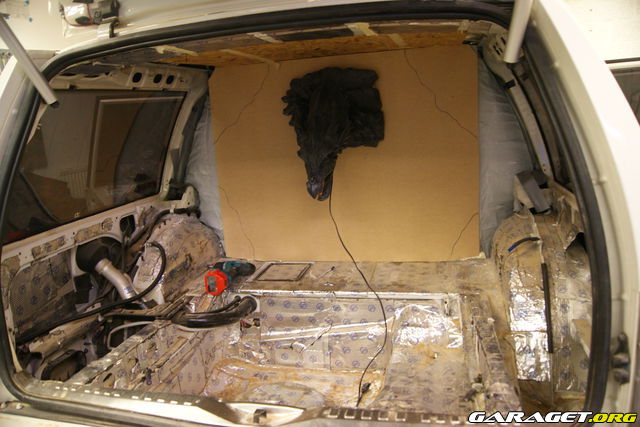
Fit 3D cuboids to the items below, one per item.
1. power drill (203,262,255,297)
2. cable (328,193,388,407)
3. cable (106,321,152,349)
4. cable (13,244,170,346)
[{"bbox_3d":[-0.349,0.210,1.712,0.201,0.082,0.242,0,13,16],"label":"power drill"},{"bbox_3d":[0.111,0.257,1.596,0.221,0.587,0.474,0,13,13],"label":"cable"},{"bbox_3d":[-0.560,0.336,1.367,0.093,0.062,0.160,0,13,13],"label":"cable"},{"bbox_3d":[-0.619,0.219,1.364,0.165,0.175,0.515,0,13,13],"label":"cable"}]

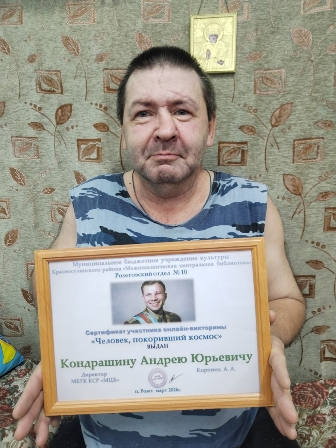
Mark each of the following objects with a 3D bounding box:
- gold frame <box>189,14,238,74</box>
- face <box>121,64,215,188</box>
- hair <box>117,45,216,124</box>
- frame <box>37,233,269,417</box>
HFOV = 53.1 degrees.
[{"bbox_3d":[0.106,-0.419,0.785,0.105,0.130,0.015,2,12,7],"label":"gold frame"},{"bbox_3d":[0.002,-0.166,0.588,0.165,0.187,0.140,2,13,3],"label":"face"},{"bbox_3d":[0.001,-0.241,0.634,0.178,0.155,0.190,2,13,3],"label":"hair"},{"bbox_3d":[-0.020,0.148,0.480,0.325,0.239,0.016,-3,1,2],"label":"frame"}]

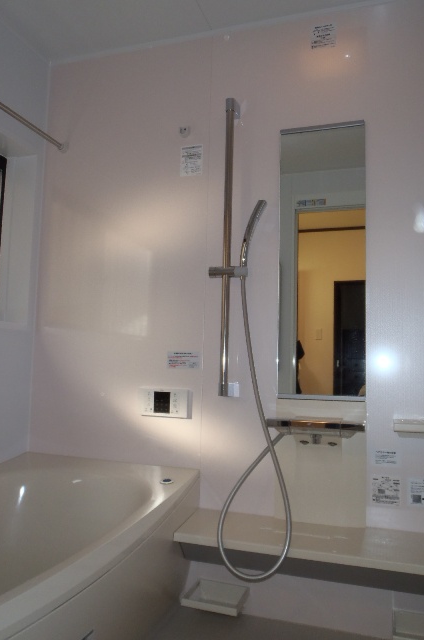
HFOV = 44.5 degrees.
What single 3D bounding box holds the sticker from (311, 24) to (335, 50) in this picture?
[{"bbox_3d":[0.411,-1.042,1.905,0.091,0.088,0.004,0,-6,19],"label":"sticker"}]

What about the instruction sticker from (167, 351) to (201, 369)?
[{"bbox_3d":[-0.106,0.152,1.957,0.134,0.062,0.004,0,-6,19],"label":"instruction sticker"}]

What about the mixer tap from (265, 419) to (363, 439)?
[{"bbox_3d":[0.350,0.352,1.713,0.307,0.048,0.137,0,-6,19],"label":"mixer tap"}]

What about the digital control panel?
[{"bbox_3d":[-0.172,0.312,1.947,0.189,0.102,0.035,0,-6,19],"label":"digital control panel"}]

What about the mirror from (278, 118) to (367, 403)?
[{"bbox_3d":[0.386,-0.212,1.823,0.300,0.980,0.015,0,-6,19],"label":"mirror"}]

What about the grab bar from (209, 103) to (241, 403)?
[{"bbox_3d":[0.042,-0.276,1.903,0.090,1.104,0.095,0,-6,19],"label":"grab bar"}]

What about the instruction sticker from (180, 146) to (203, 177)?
[{"bbox_3d":[-0.079,-0.623,2.027,0.092,0.122,0.004,0,-6,19],"label":"instruction sticker"}]

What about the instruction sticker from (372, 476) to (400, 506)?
[{"bbox_3d":[0.571,0.559,1.689,0.090,0.094,0.004,0,-6,19],"label":"instruction sticker"}]

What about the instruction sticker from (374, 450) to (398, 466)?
[{"bbox_3d":[0.573,0.456,1.699,0.071,0.051,0.004,0,-6,19],"label":"instruction sticker"}]

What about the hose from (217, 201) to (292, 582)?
[{"bbox_3d":[0.161,0.181,1.651,0.224,1.181,0.232,0,-6,19],"label":"hose"}]

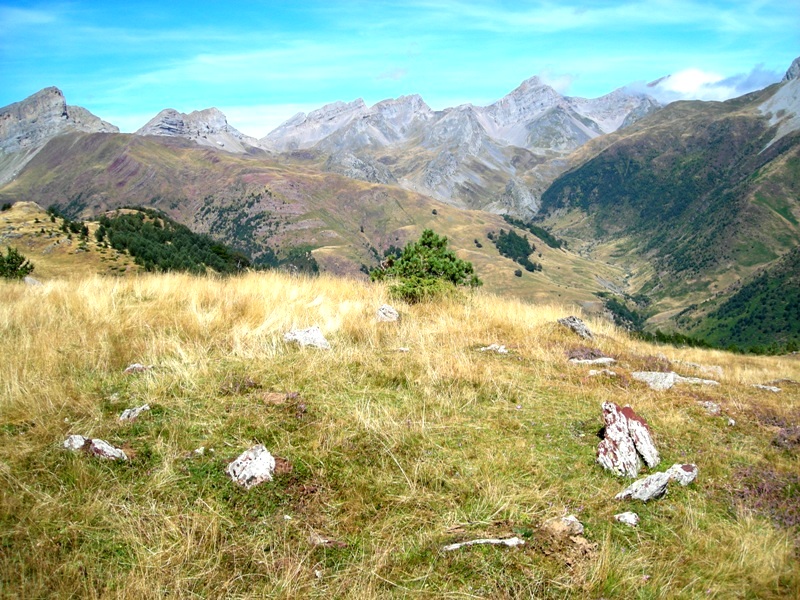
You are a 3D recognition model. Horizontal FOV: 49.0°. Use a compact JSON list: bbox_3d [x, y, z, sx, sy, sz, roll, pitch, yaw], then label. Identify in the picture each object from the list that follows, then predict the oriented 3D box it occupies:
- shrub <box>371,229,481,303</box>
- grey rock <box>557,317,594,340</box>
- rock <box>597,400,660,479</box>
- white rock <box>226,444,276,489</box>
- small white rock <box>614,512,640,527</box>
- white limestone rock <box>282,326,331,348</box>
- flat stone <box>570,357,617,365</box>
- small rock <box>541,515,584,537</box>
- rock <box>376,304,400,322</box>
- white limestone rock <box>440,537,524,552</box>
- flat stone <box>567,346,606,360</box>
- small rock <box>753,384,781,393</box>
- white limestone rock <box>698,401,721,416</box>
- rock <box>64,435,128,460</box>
[{"bbox_3d":[0.392,-0.530,13.500,1.650,1.180,1.500,0,6,0],"label":"shrub"},{"bbox_3d":[2.218,0.360,11.100,0.470,0.280,0.330,0,6,0],"label":"grey rock"},{"bbox_3d":[1.392,0.856,5.350,0.380,0.440,0.270,0,6,0],"label":"rock"},{"bbox_3d":[-0.938,1.049,5.550,0.302,0.213,0.240,-1,5,-10],"label":"white rock"},{"bbox_3d":[1.346,1.299,5.200,0.140,0.050,0.110,1,5,10],"label":"small white rock"},{"bbox_3d":[-1.188,0.476,11.200,0.597,0.238,0.380,0,5,-5],"label":"white limestone rock"},{"bbox_3d":[2.071,0.648,9.400,0.490,0.090,0.250,0,6,0],"label":"flat stone"},{"bbox_3d":[0.814,1.130,4.400,0.210,0.100,0.160,0,6,0],"label":"small rock"},{"bbox_3d":[-0.149,0.175,11.400,0.310,0.240,0.250,0,6,0],"label":"rock"},{"bbox_3d":[0.392,1.147,4.120,0.380,0.070,0.130,0,6,0],"label":"white limestone rock"},{"bbox_3d":[2.459,0.705,11.600,0.504,0.133,0.320,1,5,10],"label":"flat stone"},{"bbox_3d":[4.255,1.027,10.200,0.290,0.050,0.200,2,5,20],"label":"small rock"},{"bbox_3d":[2.996,1.049,8.500,0.196,0.114,0.170,2,5,20],"label":"white limestone rock"},{"bbox_3d":[-2.001,0.972,5.800,0.333,0.112,0.220,1,5,8],"label":"rock"}]

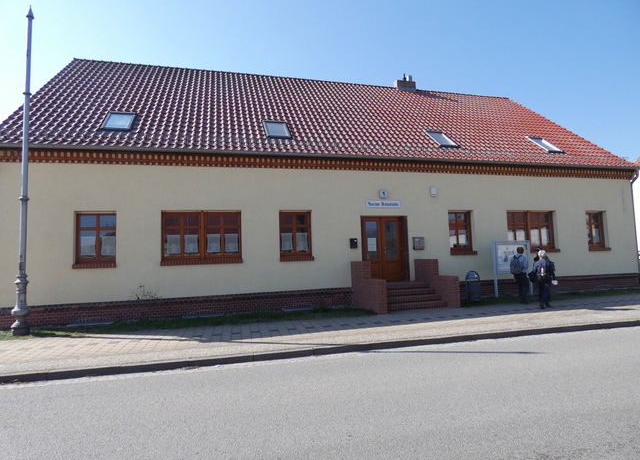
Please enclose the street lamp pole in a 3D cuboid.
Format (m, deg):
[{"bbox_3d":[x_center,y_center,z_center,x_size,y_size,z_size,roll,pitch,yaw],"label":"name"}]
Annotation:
[{"bbox_3d":[-7.017,-1.549,8.822,0.328,7.955,0.328,-1,-4,-14],"label":"street lamp pole"}]

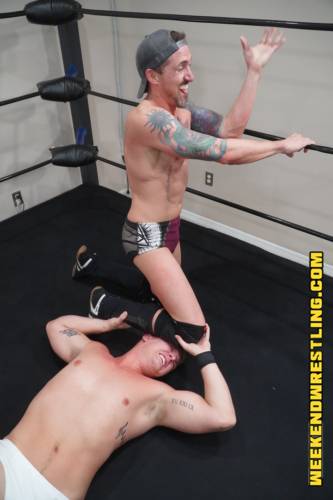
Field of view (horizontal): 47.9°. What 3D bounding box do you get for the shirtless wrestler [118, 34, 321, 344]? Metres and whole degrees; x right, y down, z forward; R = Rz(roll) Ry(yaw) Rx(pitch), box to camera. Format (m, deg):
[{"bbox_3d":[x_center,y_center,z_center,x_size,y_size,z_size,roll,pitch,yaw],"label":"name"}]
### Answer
[{"bbox_3d":[0.004,-0.286,1.771,1.162,1.350,0.724,15,39,20],"label":"shirtless wrestler"}]

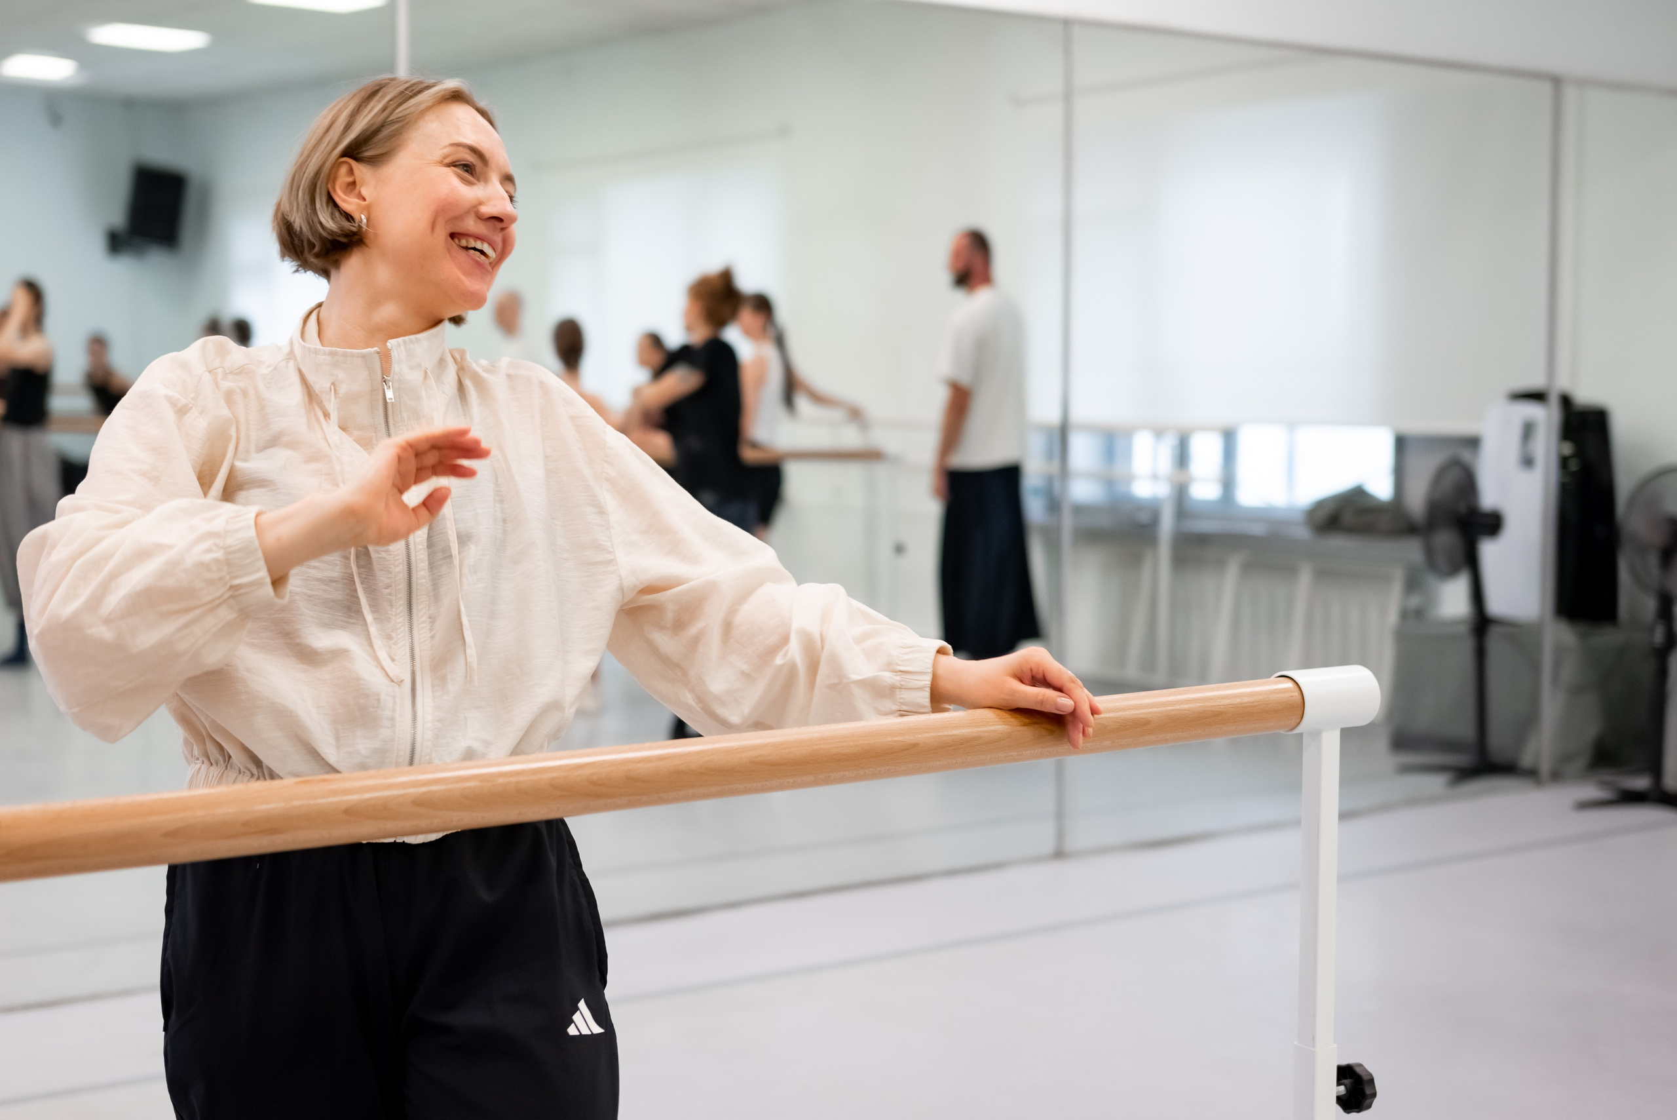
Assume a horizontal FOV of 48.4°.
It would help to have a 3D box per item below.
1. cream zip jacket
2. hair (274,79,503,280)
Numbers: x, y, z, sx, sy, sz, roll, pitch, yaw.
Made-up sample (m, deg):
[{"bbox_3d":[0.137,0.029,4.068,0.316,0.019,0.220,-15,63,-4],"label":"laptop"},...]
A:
[{"bbox_3d":[-0.318,0.002,1.645,0.730,0.470,0.420,-1,4,-25],"label":"cream zip jacket"},{"bbox_3d":[-0.414,-0.345,1.715,0.205,0.215,0.180,-5,-15,30],"label":"hair"}]

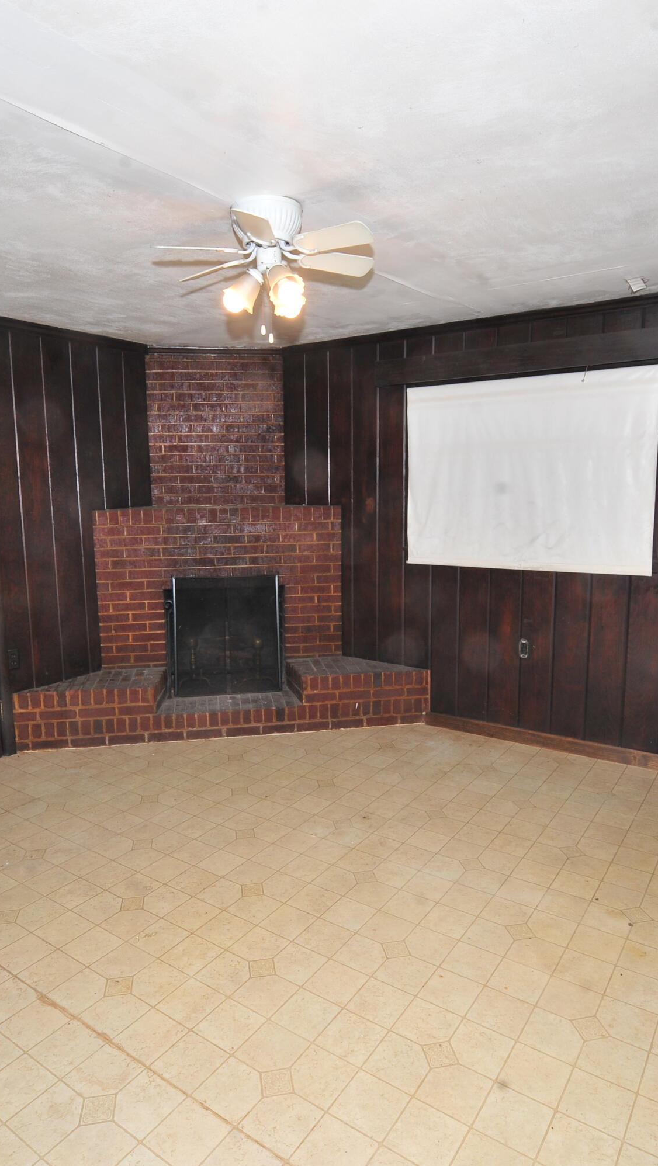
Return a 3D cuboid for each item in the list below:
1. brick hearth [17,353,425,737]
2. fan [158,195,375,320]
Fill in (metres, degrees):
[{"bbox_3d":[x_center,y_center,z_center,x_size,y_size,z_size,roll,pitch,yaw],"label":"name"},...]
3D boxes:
[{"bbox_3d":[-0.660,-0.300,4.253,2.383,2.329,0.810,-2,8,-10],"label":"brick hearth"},{"bbox_3d":[-0.204,-1.044,2.229,0.755,0.324,0.755,5,10,33],"label":"fan"}]

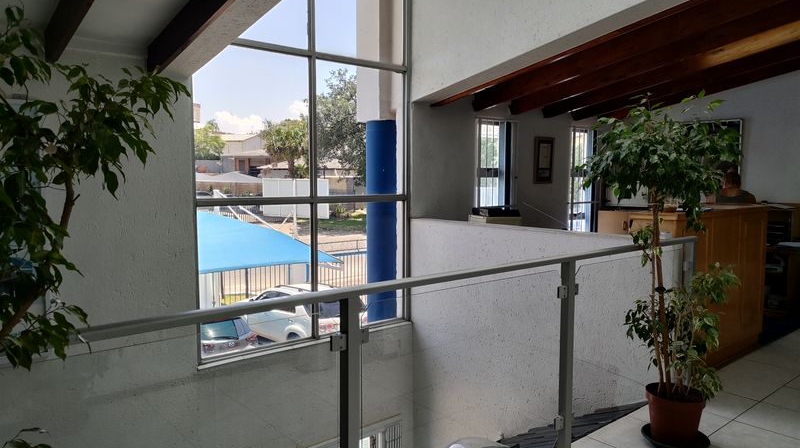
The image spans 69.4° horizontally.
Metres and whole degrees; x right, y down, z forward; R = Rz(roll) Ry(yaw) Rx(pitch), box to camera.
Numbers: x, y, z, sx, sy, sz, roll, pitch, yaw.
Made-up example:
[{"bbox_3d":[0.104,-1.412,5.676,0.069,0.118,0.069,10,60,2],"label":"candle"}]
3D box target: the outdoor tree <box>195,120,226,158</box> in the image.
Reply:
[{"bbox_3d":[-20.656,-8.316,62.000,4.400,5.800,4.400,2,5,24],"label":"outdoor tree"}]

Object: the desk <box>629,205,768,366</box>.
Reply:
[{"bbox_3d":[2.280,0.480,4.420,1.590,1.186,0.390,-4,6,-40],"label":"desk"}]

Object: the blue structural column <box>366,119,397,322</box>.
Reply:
[{"bbox_3d":[-0.174,1.349,5.875,0.300,4.800,0.300,0,5,0],"label":"blue structural column"}]

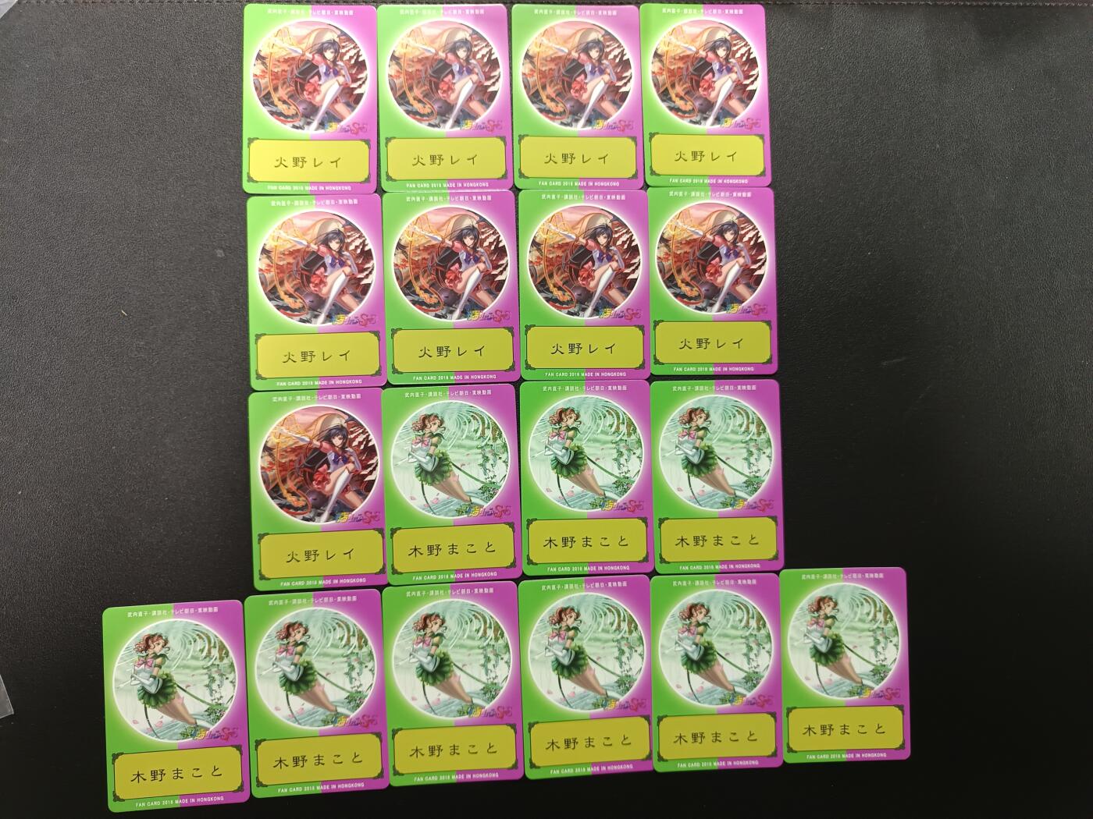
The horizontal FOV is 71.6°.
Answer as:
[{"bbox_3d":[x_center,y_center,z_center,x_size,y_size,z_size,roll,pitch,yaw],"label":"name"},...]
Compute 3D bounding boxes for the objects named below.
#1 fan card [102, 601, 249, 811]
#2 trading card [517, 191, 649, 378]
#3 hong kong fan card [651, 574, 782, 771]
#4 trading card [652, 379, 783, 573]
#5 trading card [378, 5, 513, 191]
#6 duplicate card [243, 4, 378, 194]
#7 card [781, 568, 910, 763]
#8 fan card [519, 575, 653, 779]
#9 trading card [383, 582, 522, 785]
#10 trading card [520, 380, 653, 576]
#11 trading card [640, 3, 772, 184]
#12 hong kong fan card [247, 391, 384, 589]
[{"bbox_3d":[-0.161,0.129,0.330,0.060,0.001,0.087,-3,88,-3],"label":"fan card"},{"bbox_3d":[0.018,-0.057,0.348,0.060,0.001,0.087,-1,88,-3],"label":"trading card"},{"bbox_3d":[0.078,0.120,0.346,0.060,0.001,0.088,0,88,-3],"label":"hong kong fan card"},{"bbox_3d":[0.079,0.031,0.350,0.060,0.001,0.088,-1,88,-3],"label":"trading card"},{"bbox_3d":[-0.046,-0.143,0.347,0.060,0.001,0.087,-2,88,-3],"label":"trading card"},{"bbox_3d":[-0.108,-0.142,0.347,0.060,0.001,0.088,0,88,-3],"label":"duplicate card"},{"bbox_3d":[0.137,0.117,0.348,0.060,0.001,0.087,0,88,-3],"label":"card"},{"bbox_3d":[0.019,0.121,0.343,0.060,0.001,0.088,-2,88,-3],"label":"fan card"},{"bbox_3d":[-0.041,0.123,0.339,0.060,0.001,0.088,-2,88,-3],"label":"trading card"},{"bbox_3d":[0.019,0.031,0.346,0.060,0.001,0.088,-1,88,-3],"label":"trading card"},{"bbox_3d":[0.075,-0.148,0.357,0.060,0.001,0.088,-1,88,-3],"label":"trading card"},{"bbox_3d":[-0.102,0.035,0.340,0.060,0.001,0.088,-2,88,-3],"label":"hong kong fan card"}]

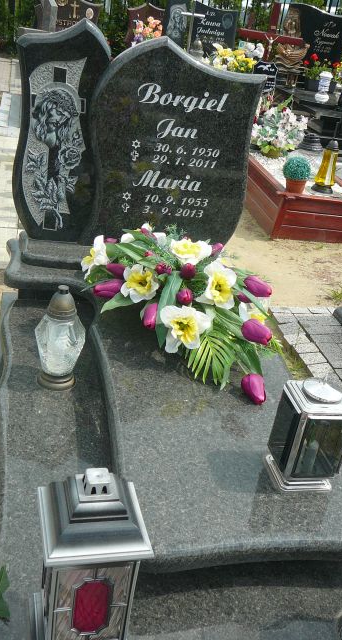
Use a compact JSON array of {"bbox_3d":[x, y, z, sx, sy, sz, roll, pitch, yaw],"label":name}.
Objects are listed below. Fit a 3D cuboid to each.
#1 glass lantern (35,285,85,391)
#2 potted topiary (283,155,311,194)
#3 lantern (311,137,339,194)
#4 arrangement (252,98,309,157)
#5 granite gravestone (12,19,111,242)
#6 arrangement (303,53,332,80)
[{"bbox_3d":[-0.328,0.049,1.922,0.145,0.326,0.145,2,28,-13],"label":"glass lantern"},{"bbox_3d":[0.866,-0.955,4.342,0.187,0.262,0.187,2,28,-13],"label":"potted topiary"},{"bbox_3d":[1.117,-1.093,4.577,0.155,0.360,0.155,2,28,-13],"label":"lantern"},{"bbox_3d":[0.875,-1.531,5.250,0.450,0.430,0.400,2,28,-13],"label":"arrangement"},{"bbox_3d":[-0.410,-0.676,2.364,0.320,0.790,0.090,2,28,-13],"label":"granite gravestone"},{"bbox_3d":[1.724,-2.983,7.615,0.330,0.330,0.280,2,28,-13],"label":"arrangement"}]

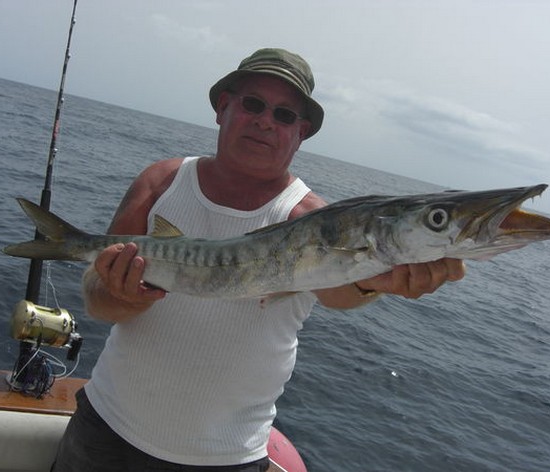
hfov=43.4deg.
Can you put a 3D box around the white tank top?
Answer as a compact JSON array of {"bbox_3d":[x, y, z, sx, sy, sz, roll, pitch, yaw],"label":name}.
[{"bbox_3d":[-0.142,0.151,1.520,0.430,0.625,0.290,14,7,-7],"label":"white tank top"}]

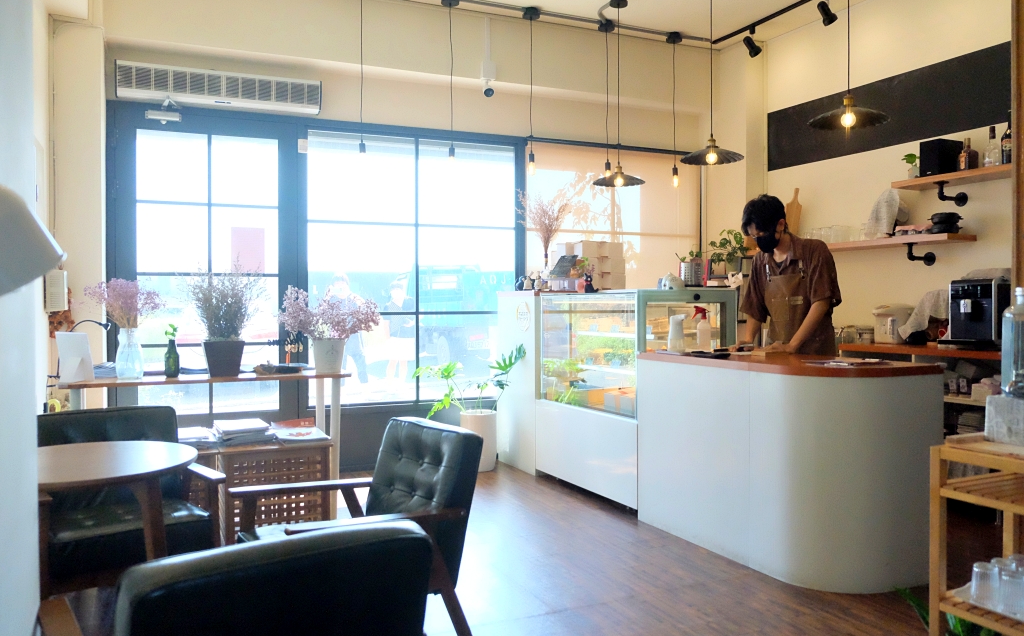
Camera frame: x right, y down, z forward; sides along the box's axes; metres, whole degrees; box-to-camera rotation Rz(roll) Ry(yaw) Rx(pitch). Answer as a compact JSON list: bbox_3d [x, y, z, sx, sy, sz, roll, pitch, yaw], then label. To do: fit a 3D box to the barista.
[{"bbox_3d":[1.429,0.205,4.025,0.530,1.730,0.520,-2,2,-40],"label":"barista"}]

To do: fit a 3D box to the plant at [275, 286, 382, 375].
[{"bbox_3d":[-0.950,0.061,3.998,0.500,0.451,0.420,-1,2,-25],"label":"plant"}]

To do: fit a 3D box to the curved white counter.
[{"bbox_3d":[1.204,0.630,3.576,0.570,0.890,1.320,-1,1,-26],"label":"curved white counter"}]

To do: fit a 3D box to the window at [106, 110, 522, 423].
[{"bbox_3d":[-1.207,-0.357,5.254,2.759,1.954,0.100,0,1,-23],"label":"window"}]

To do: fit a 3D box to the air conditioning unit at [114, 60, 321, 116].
[{"bbox_3d":[-1.832,-1.422,4.854,1.190,0.225,0.200,0,1,-23],"label":"air conditioning unit"}]

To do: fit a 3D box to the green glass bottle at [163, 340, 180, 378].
[{"bbox_3d":[-1.650,0.199,3.720,0.066,0.183,0.066,-1,1,-26],"label":"green glass bottle"}]

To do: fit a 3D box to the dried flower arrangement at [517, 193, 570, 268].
[{"bbox_3d":[0.226,-0.617,5.420,0.330,0.549,0.350,-1,2,-25],"label":"dried flower arrangement"}]

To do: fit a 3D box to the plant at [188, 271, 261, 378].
[{"bbox_3d":[-1.341,0.026,3.580,0.340,0.500,0.320,0,1,-23],"label":"plant"}]

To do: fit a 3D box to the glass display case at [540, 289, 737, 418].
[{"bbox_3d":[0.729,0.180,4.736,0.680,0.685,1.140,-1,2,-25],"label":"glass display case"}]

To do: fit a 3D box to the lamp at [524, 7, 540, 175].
[{"bbox_3d":[0.140,-1.571,5.360,0.110,1.160,0.110,0,1,0],"label":"lamp"}]

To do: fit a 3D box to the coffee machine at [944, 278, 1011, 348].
[{"bbox_3d":[2.587,-0.011,4.161,0.430,0.375,0.250,-1,2,-25],"label":"coffee machine"}]

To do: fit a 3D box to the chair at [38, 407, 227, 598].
[{"bbox_3d":[-1.474,0.756,2.959,0.630,0.740,0.700,-1,2,-32],"label":"chair"}]

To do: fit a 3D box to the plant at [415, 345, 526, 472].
[{"bbox_3d":[-0.293,0.623,5.257,0.600,0.860,0.580,-1,1,-26],"label":"plant"}]

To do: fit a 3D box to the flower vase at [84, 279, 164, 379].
[{"bbox_3d":[-1.842,0.059,3.650,0.340,0.470,0.340,-1,1,-26],"label":"flower vase"}]

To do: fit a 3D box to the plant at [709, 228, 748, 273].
[{"bbox_3d":[1.325,-0.407,4.700,0.225,0.265,0.200,-1,1,-25],"label":"plant"}]

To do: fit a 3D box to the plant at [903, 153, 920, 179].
[{"bbox_3d":[2.470,-0.929,4.740,0.100,0.170,0.100,-1,1,-27],"label":"plant"}]

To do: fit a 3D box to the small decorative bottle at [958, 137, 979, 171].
[{"bbox_3d":[2.688,-0.958,4.520,0.078,0.207,0.078,-1,1,-7],"label":"small decorative bottle"}]

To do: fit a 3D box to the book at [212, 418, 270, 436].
[{"bbox_3d":[-1.329,0.537,3.780,0.225,0.025,0.290,-1,1,-27],"label":"book"}]

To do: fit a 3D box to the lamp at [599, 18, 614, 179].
[{"bbox_3d":[0.693,-1.579,5.600,0.110,1.160,0.110,0,1,0],"label":"lamp"}]

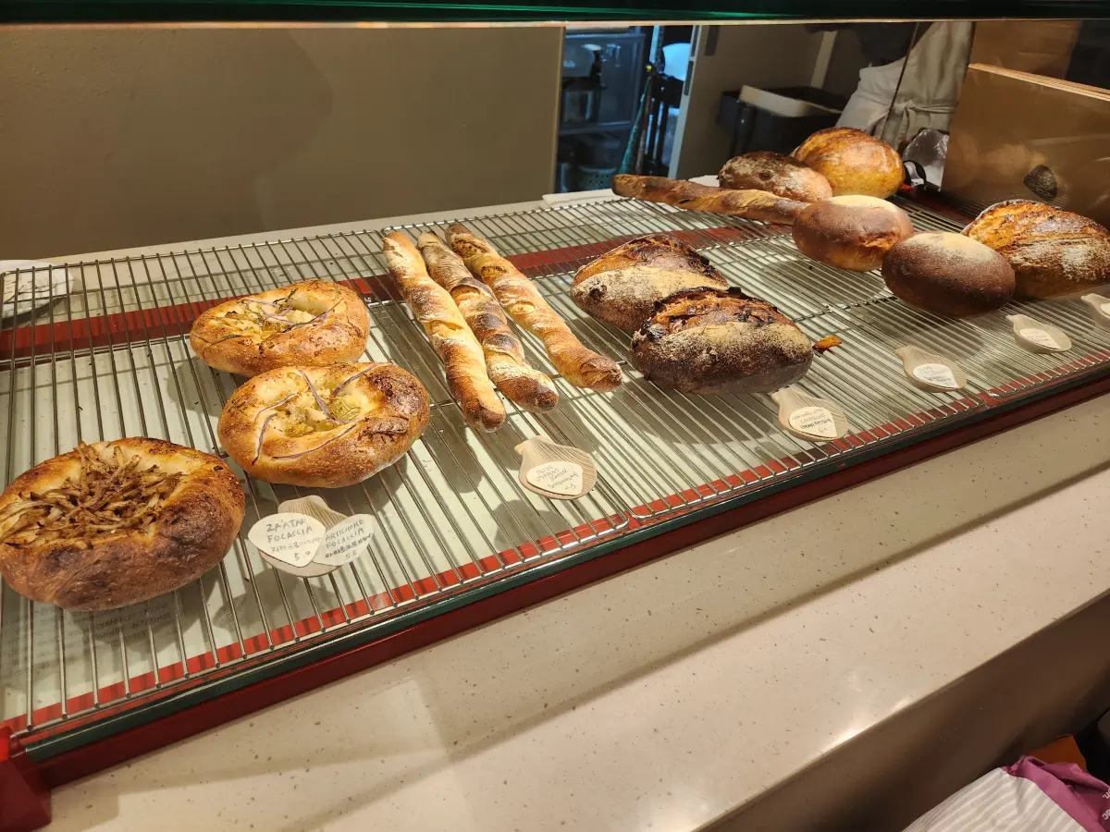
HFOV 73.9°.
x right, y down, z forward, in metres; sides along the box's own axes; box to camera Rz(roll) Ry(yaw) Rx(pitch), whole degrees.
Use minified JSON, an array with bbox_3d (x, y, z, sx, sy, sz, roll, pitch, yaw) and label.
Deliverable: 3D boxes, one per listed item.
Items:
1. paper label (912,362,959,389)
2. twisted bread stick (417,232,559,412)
[{"bbox_3d":[0.372,-0.039,0.716,0.046,0.003,0.044,-5,36,-14],"label":"paper label"},{"bbox_3d":[-0.082,-0.114,0.763,0.037,0.034,0.383,-10,38,-21],"label":"twisted bread stick"}]

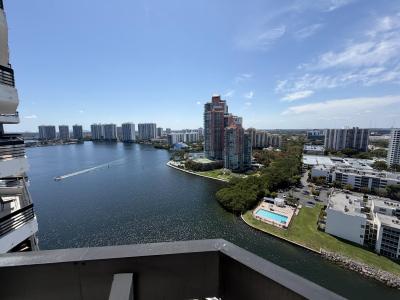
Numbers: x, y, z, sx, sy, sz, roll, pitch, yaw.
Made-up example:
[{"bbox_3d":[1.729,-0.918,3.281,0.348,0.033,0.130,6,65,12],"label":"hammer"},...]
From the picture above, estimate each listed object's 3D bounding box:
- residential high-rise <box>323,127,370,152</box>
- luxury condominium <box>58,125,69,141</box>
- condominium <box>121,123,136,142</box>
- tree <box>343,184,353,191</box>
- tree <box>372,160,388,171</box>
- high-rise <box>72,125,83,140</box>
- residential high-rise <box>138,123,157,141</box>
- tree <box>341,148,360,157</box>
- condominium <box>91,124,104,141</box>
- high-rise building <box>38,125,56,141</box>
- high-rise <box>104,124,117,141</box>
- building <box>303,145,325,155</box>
[{"bbox_3d":[326.978,-19.985,359.424,22.000,55.070,70.633,-7,9,-41],"label":"residential high-rise"},{"bbox_3d":[-806.714,-95.047,956.662,45.970,88.528,26.000,-6,9,-40],"label":"luxury condominium"},{"bbox_3d":[-371.946,-88.229,840.717,44.000,92.528,36.000,0,7,4],"label":"condominium"},{"bbox_3d":[130.556,32.960,142.339,5.862,5.847,5.276,6,9,43],"label":"tree"},{"bbox_3d":[235.693,20.005,210.466,10.977,13.031,12.914,-7,9,-41],"label":"tree"},{"bbox_3d":[-722.830,-95.131,951.504,45.236,88.001,26.000,-6,8,-37],"label":"high-rise"},{"bbox_3d":[-285.956,-92.139,870.817,88.946,91.199,28.000,-3,7,-18],"label":"residential high-rise"},{"bbox_3d":[300.363,4.864,322.005,25.869,15.197,15.521,6,9,43],"label":"tree"},{"bbox_3d":[-583.106,-94.236,920.053,63.452,90.484,28.000,-5,8,-32],"label":"condominium"},{"bbox_3d":[-877.317,-90.237,925.615,69.655,87.945,26.000,-7,9,-43],"label":"high-rise building"},{"bbox_3d":[-504.414,-93.736,907.004,59.775,90.785,28.000,-4,8,-29],"label":"high-rise"},{"bbox_3d":[247.358,3.641,350.865,38.460,12.000,45.000,4,8,34],"label":"building"}]

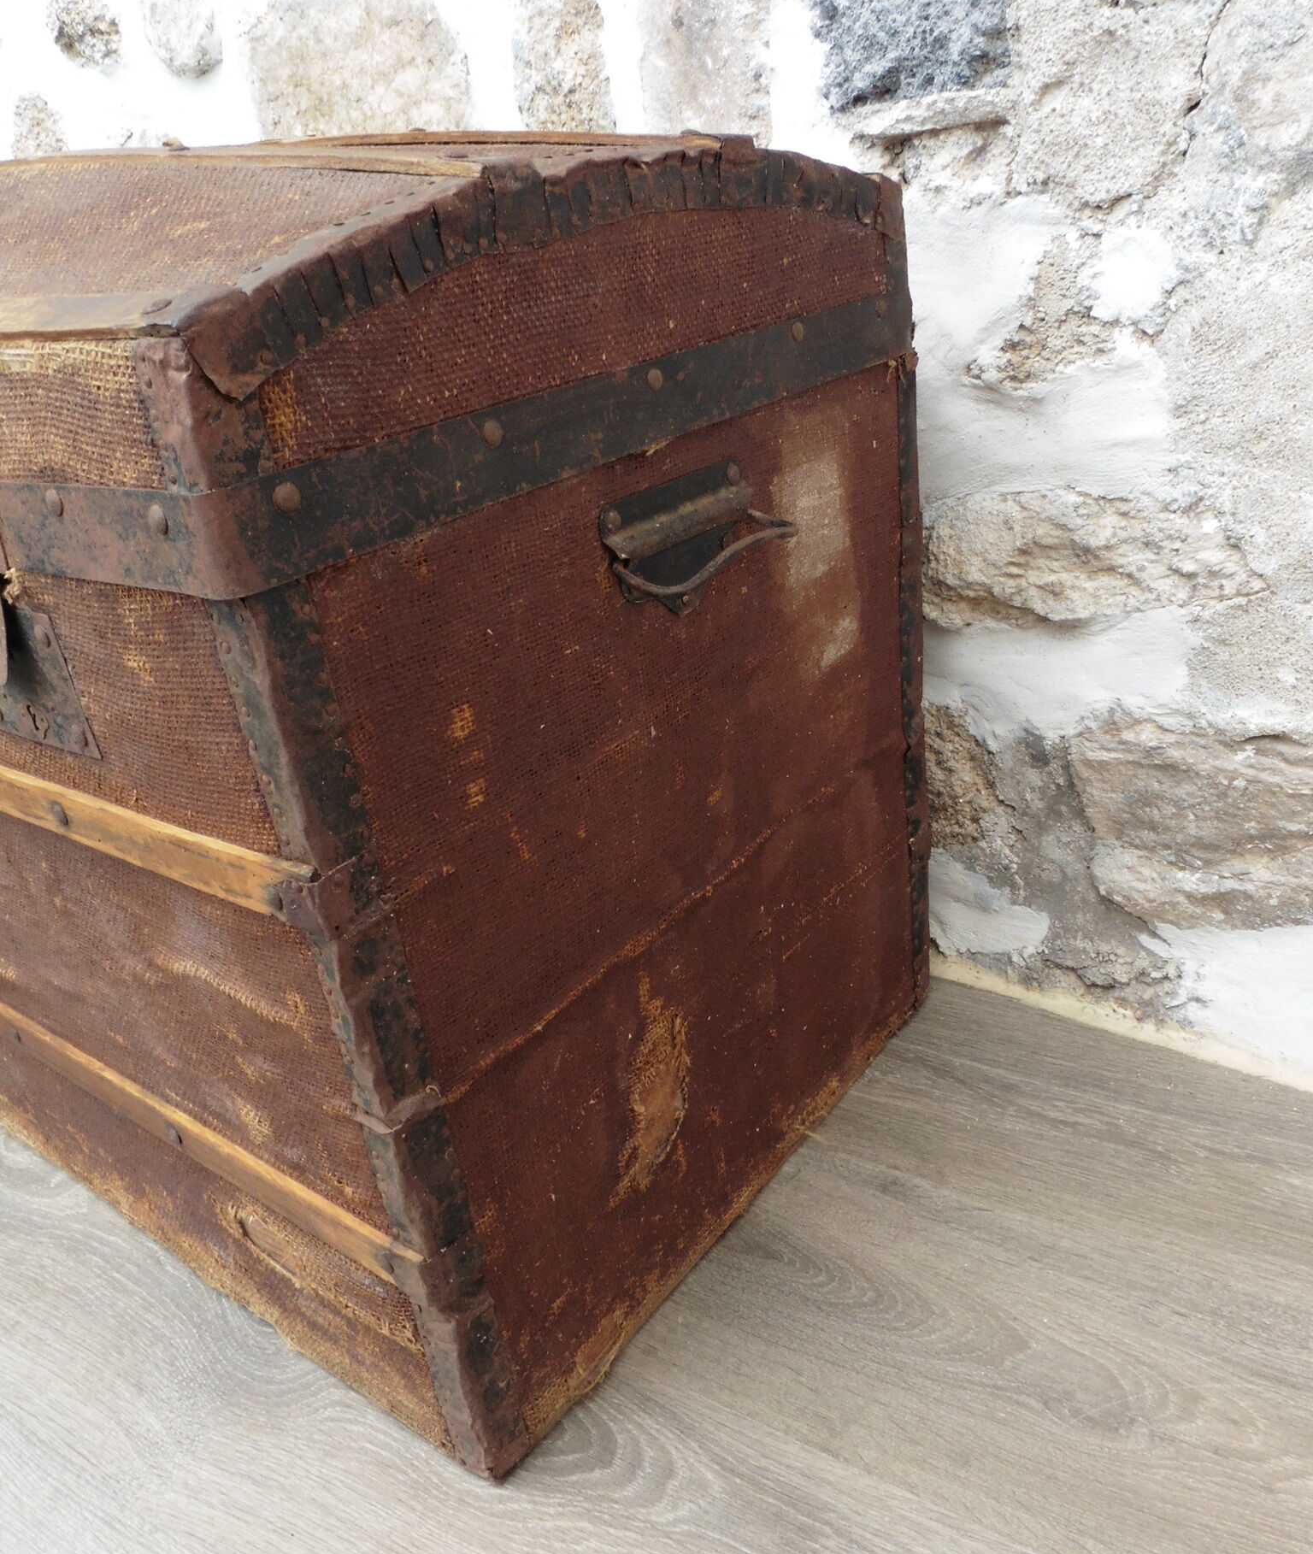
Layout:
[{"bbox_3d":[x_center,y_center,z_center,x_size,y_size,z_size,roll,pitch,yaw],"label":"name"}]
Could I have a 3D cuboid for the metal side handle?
[{"bbox_3d":[0.026,-0.114,0.604,0.036,0.068,0.120,11,31,36],"label":"metal side handle"}]

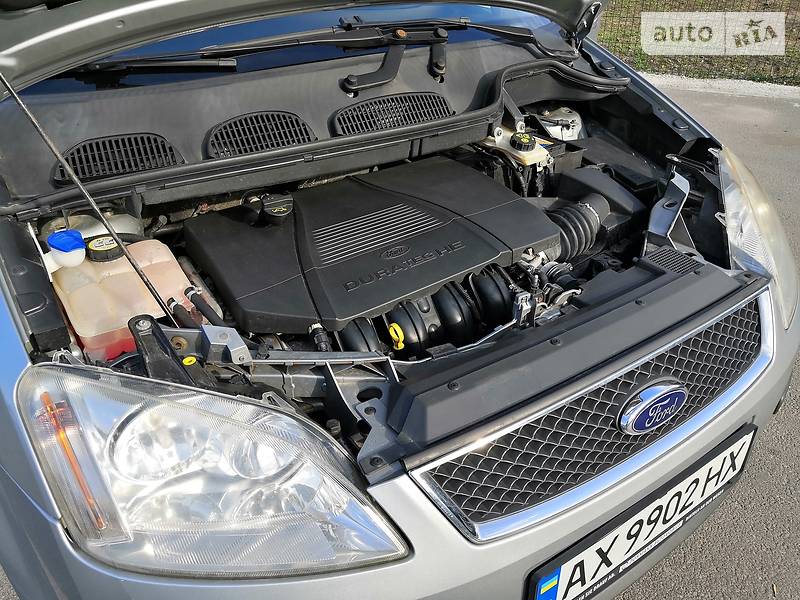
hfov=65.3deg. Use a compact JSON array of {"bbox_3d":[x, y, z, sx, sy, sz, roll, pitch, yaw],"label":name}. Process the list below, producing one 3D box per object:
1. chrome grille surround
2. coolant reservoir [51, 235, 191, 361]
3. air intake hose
[{"bbox_3d":[0.362,0.155,0.936,0.768,0.143,0.095,-21,39,-27],"label":"chrome grille surround"},{"bbox_3d":[-0.421,0.021,0.981,0.180,0.175,0.235,-21,39,-27],"label":"coolant reservoir"},{"bbox_3d":[0.336,-0.135,1.250,0.125,0.103,0.103,-27,42,-33],"label":"air intake hose"}]

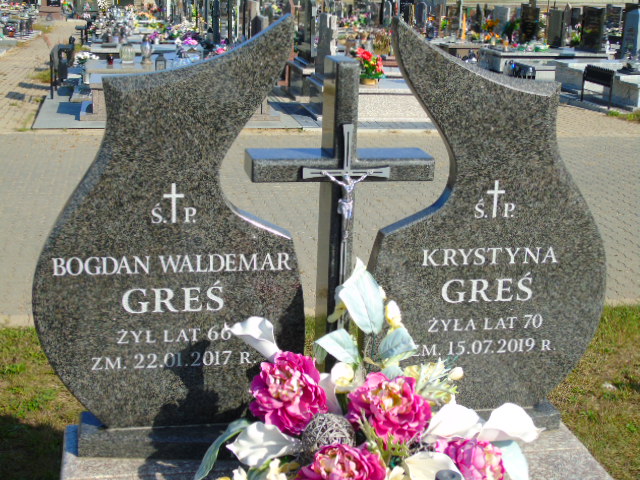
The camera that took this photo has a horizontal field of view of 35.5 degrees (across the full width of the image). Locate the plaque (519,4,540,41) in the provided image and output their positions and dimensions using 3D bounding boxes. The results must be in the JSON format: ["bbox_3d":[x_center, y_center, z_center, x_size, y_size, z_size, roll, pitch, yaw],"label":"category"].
[{"bbox_3d":[3.681,-3.804,17.500,0.390,0.760,0.140,-1,17,-11],"label":"plaque"}]

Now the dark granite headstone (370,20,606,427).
[{"bbox_3d":[0.454,-0.017,2.709,0.685,1.140,0.115,-1,17,-11],"label":"dark granite headstone"}]

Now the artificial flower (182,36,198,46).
[{"bbox_3d":[-1.686,-2.581,13.000,0.210,0.140,0.180,-1,17,-11],"label":"artificial flower"}]

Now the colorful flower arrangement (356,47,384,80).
[{"bbox_3d":[0.566,-1.975,11.300,0.330,0.410,0.320,-1,17,-11],"label":"colorful flower arrangement"}]

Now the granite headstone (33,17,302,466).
[{"bbox_3d":[-0.379,-0.003,2.544,0.685,1.140,0.115,-1,17,-11],"label":"granite headstone"}]

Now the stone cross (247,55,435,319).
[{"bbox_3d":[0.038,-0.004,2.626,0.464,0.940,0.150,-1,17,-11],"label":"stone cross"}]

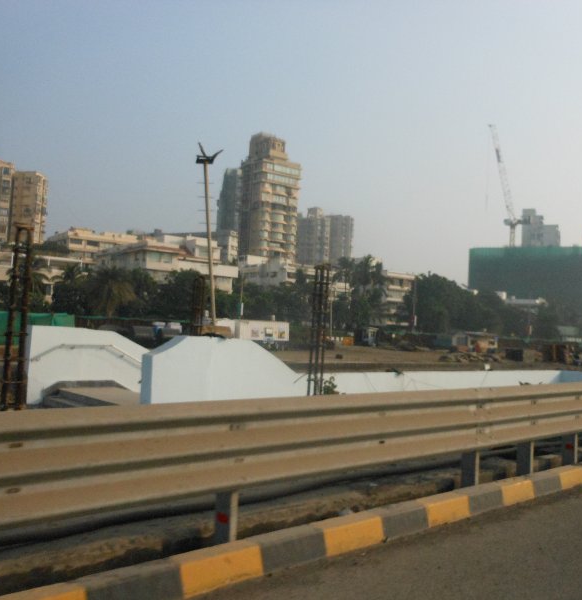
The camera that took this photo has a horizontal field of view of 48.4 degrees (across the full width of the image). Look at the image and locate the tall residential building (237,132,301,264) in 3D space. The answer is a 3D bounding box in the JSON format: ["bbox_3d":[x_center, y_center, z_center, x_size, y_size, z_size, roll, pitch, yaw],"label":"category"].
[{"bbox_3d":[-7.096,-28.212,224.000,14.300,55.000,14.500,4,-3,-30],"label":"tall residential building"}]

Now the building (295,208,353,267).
[{"bbox_3d":[17.327,-19.839,325.000,23.000,49.000,17.000,4,-3,-23],"label":"building"}]

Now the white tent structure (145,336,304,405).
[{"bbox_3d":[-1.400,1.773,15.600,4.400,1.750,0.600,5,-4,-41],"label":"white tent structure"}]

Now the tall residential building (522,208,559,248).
[{"bbox_3d":[145.928,-19.672,380.000,19.000,68.000,16.000,1,-3,24],"label":"tall residential building"}]

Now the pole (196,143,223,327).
[{"bbox_3d":[-3.797,-2.132,31.000,1.200,10.900,0.600,-2,0,6],"label":"pole"}]

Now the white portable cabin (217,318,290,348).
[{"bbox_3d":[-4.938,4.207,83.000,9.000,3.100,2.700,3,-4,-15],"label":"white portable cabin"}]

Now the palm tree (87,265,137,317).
[{"bbox_3d":[-21.516,-0.060,78.000,5.600,8.200,5.600,2,-3,0],"label":"palm tree"}]

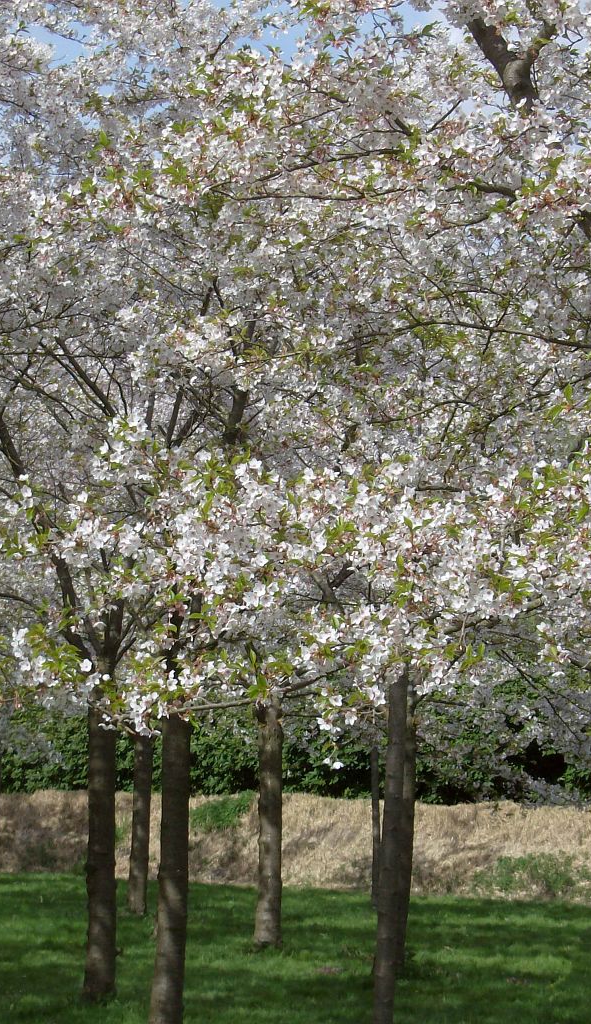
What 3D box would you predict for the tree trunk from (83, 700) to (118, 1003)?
[{"bbox_3d":[-1.229,2.132,20.455,0.198,1.963,0.198,1,-4,0],"label":"tree trunk"}]

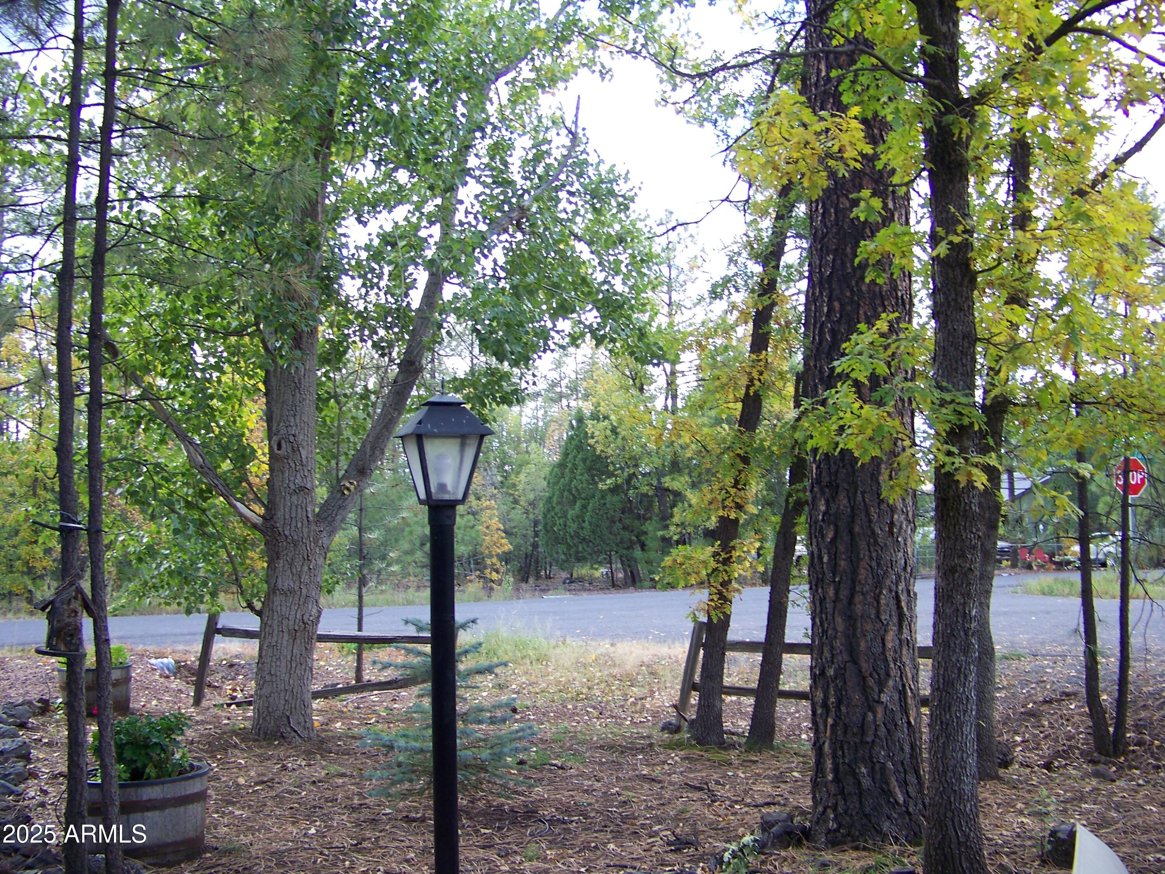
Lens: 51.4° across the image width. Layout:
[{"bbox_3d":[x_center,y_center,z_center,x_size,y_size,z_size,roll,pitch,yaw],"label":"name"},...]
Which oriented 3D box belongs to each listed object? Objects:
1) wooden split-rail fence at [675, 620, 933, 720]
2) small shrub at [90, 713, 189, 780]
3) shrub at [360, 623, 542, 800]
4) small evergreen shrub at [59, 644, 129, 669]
[{"bbox_3d":[1.880,1.930,9.930,2.300,0.860,0.180,-2,-4,14],"label":"wooden split-rail fence"},{"bbox_3d":[-2.040,1.430,5.600,0.450,0.310,0.420,-1,-4,0],"label":"small shrub"},{"bbox_3d":[-0.790,1.550,7.150,1.030,1.030,1.000,-1,-4,0],"label":"shrub"},{"bbox_3d":[-4.150,1.870,10.300,0.560,0.220,0.500,-1,-4,0],"label":"small evergreen shrub"}]

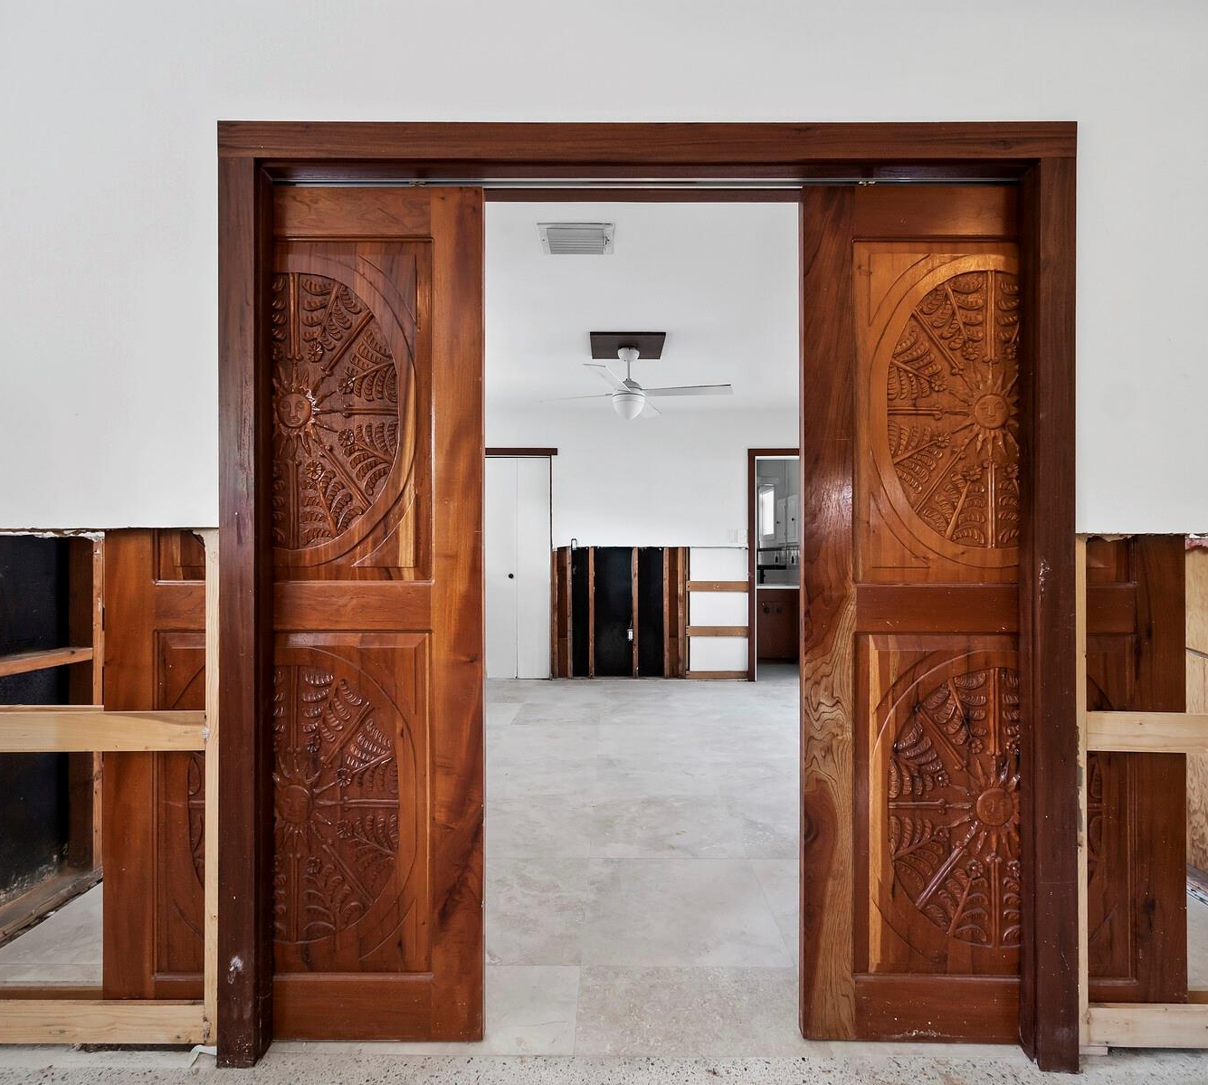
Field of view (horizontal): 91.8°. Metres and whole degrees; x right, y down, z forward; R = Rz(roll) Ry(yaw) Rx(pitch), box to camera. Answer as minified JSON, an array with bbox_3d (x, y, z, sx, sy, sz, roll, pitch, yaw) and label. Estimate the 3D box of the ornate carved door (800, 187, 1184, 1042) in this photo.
[{"bbox_3d":[0.936,0.170,1.420,0.914,2.044,0.045,0,0,0],"label":"ornate carved door"}]

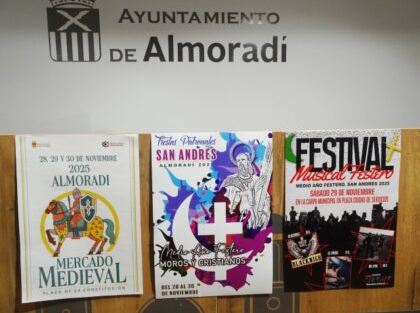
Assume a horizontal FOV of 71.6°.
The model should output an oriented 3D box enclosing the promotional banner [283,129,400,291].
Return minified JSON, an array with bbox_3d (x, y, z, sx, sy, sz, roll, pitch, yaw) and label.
[{"bbox_3d":[0.343,0.146,0.759,0.300,0.424,0.010,-1,5,-3],"label":"promotional banner"}]

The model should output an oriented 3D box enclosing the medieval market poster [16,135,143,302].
[{"bbox_3d":[-0.327,0.157,0.740,0.300,0.424,0.010,-1,3,-5],"label":"medieval market poster"}]

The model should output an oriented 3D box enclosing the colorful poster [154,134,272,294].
[{"bbox_3d":[0.010,0.152,0.740,0.300,0.424,0.010,-1,4,-3],"label":"colorful poster"}]

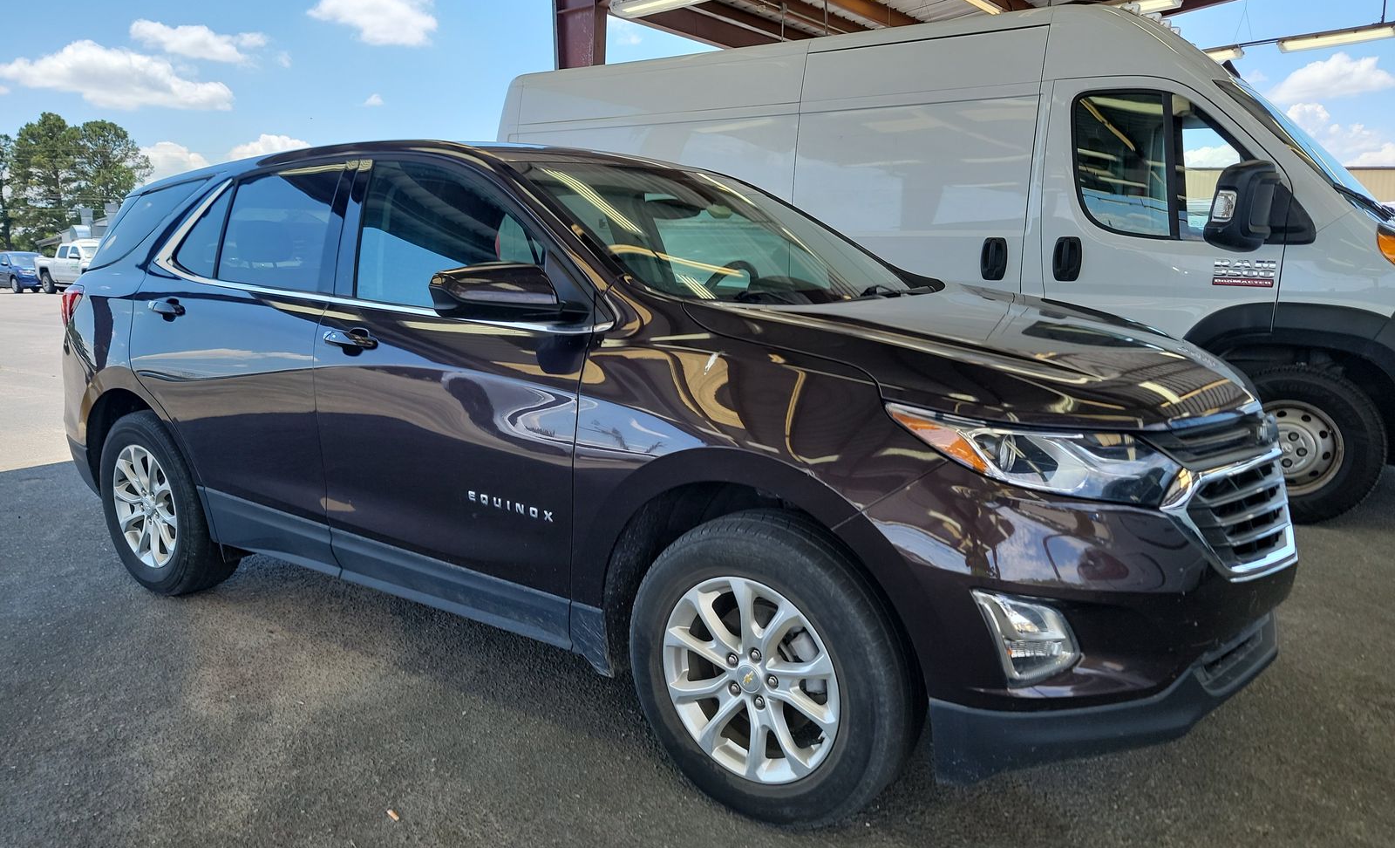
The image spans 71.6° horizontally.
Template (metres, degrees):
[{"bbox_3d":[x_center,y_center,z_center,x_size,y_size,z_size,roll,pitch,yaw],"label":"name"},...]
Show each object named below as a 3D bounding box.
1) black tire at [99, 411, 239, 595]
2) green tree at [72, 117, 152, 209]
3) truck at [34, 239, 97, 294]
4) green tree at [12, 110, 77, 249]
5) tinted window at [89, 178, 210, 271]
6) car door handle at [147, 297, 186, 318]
[{"bbox_3d":[-2.071,0.303,3.799,0.724,0.720,0.225,7,13,34],"label":"black tire"},{"bbox_3d":[-51.352,-20.015,86.145,7.000,13.700,7.000,-6,11,-30],"label":"green tree"},{"bbox_3d":[-20.797,-5.508,33.578,5.840,1.880,2.030,7,13,35],"label":"truck"},{"bbox_3d":[-52.940,-19.309,79.157,5.800,12.142,5.800,-8,13,-32],"label":"green tree"},{"bbox_3d":[-2.167,-0.781,3.824,0.840,0.370,0.070,8,-8,39],"label":"tinted window"},{"bbox_3d":[-1.858,-0.403,3.384,0.240,0.048,0.060,7,13,34],"label":"car door handle"}]

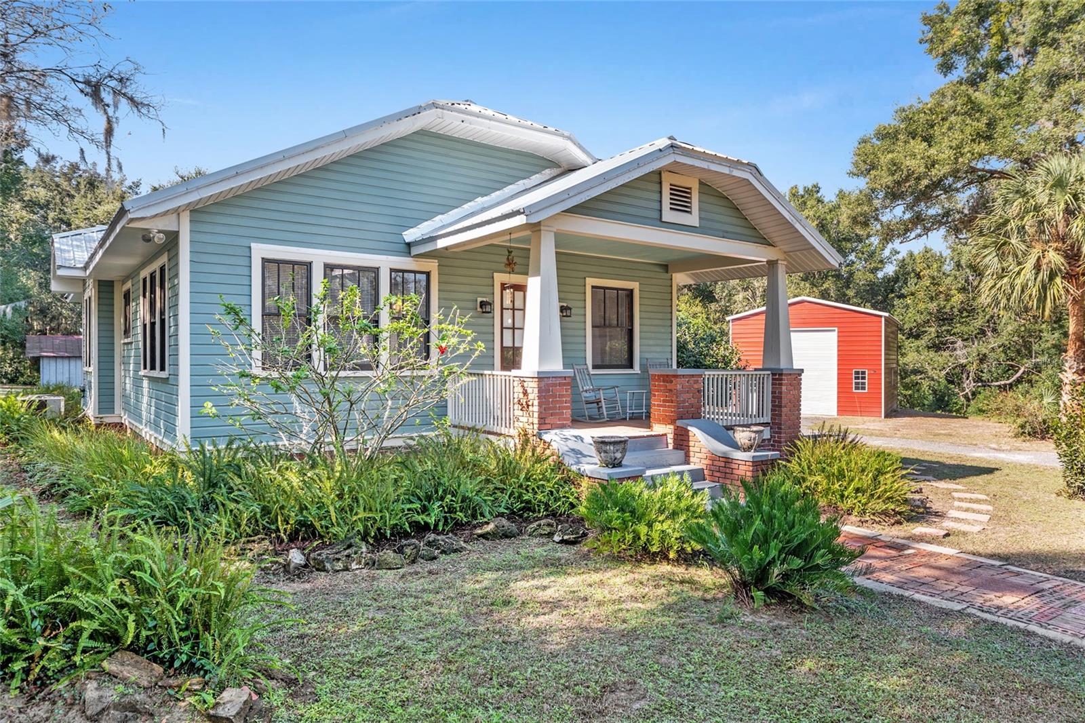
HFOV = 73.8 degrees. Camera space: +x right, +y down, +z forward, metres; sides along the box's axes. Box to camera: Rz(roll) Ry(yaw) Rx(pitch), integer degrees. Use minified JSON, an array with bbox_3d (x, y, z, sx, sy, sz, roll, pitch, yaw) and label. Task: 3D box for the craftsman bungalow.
[{"bbox_3d":[-2.953,-1.094,13.345,10.000,5.700,13.800,0,0,-36],"label":"craftsman bungalow"}]

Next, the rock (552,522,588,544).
[{"bbox_3d":[0.273,1.652,6.993,0.330,0.160,0.260,0,0,0],"label":"rock"}]

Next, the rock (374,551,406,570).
[{"bbox_3d":[-1.273,1.659,6.050,0.240,0.120,0.180,0,0,-6],"label":"rock"}]

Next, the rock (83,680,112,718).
[{"bbox_3d":[-2.214,1.662,3.600,0.130,0.130,0.140,0,0,-17],"label":"rock"}]

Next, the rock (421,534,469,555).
[{"bbox_3d":[-0.891,1.658,6.613,0.420,0.160,0.300,0,0,-6],"label":"rock"}]

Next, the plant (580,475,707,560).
[{"bbox_3d":[0.980,1.402,6.944,1.180,0.660,1.100,0,0,8],"label":"plant"}]

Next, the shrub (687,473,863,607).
[{"bbox_3d":[1.703,1.261,5.330,1.220,0.920,1.150,0,0,0],"label":"shrub"}]

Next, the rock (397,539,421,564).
[{"bbox_3d":[-1.149,1.641,6.220,0.185,0.155,0.160,0,0,-6],"label":"rock"}]

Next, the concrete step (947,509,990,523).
[{"bbox_3d":[4.810,1.767,8.154,0.340,0.070,0.410,0,0,-44],"label":"concrete step"}]

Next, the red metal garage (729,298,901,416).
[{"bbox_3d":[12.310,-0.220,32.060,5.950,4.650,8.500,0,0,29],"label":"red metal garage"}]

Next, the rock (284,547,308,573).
[{"bbox_3d":[-2.023,1.634,5.950,0.150,0.170,0.140,0,0,-11],"label":"rock"}]

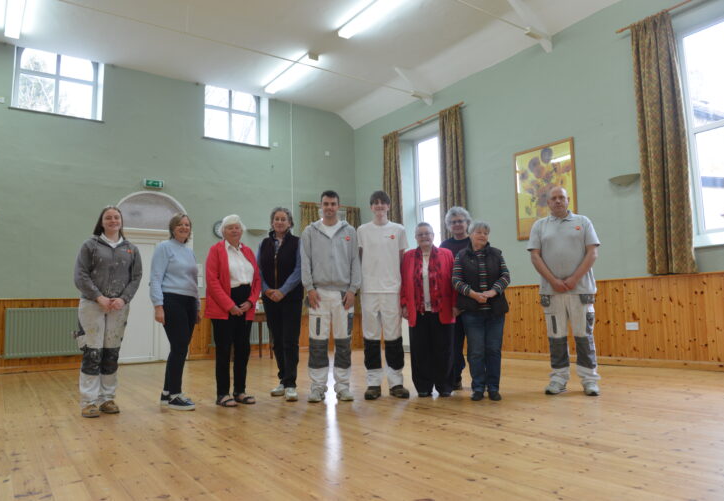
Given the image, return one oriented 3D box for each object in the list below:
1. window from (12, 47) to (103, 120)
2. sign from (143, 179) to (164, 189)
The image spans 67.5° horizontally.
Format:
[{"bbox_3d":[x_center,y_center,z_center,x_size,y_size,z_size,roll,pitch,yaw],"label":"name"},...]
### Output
[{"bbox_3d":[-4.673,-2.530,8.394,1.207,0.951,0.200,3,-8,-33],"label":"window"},{"bbox_3d":[-3.414,-1.092,8.887,0.309,0.133,0.070,3,-8,-33],"label":"sign"}]

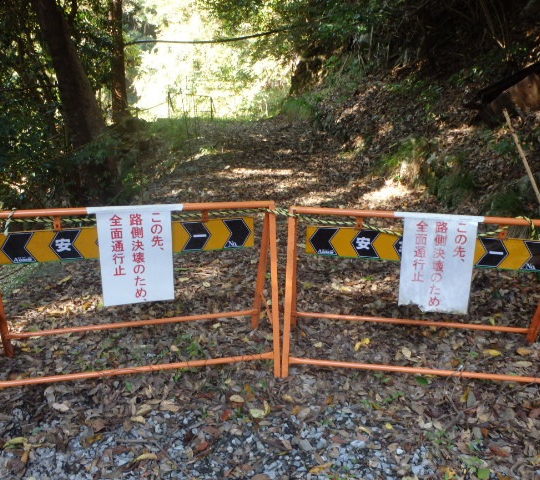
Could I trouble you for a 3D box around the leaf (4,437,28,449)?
[{"bbox_3d":[-0.892,0.711,1.950,0.084,0.018,0.033,-7,20,-23],"label":"leaf"}]

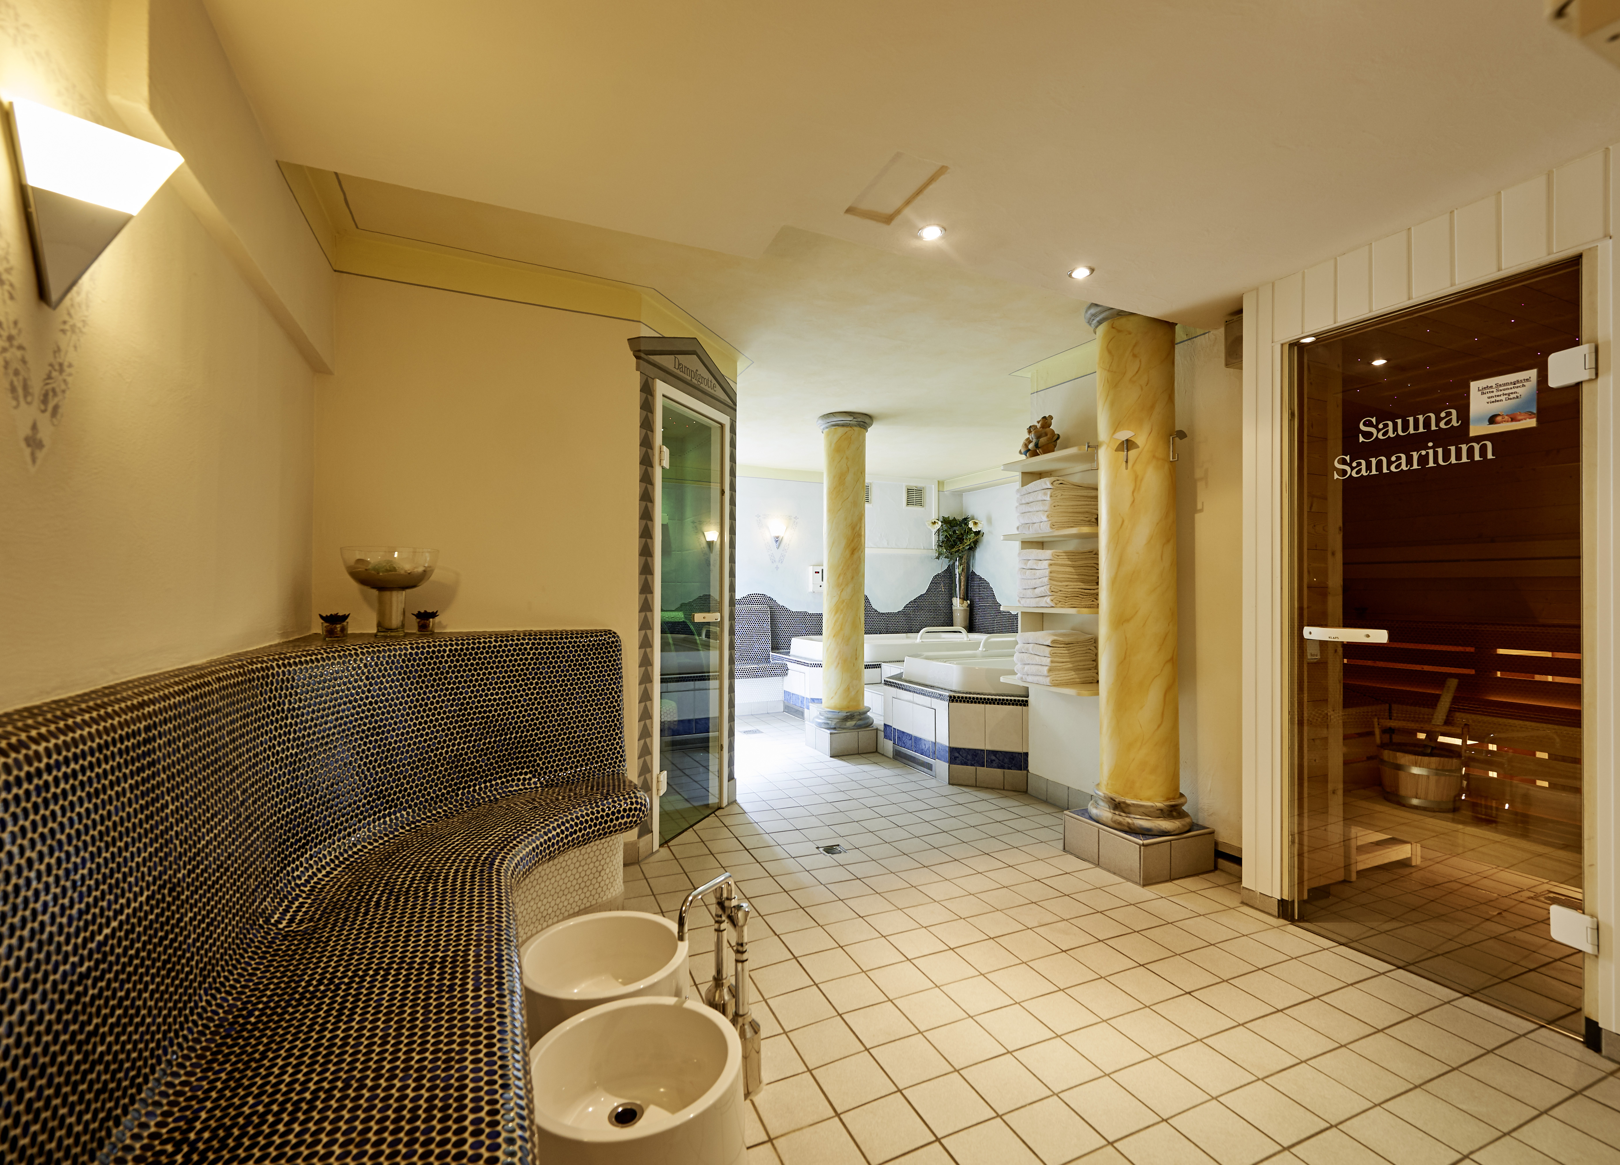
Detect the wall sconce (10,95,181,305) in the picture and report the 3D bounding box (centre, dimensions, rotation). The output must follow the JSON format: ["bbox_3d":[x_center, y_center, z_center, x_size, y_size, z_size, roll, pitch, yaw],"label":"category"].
[{"bbox_3d":[-1.015,-0.517,0.999,0.160,0.245,0.165,0,-1,-24],"label":"wall sconce"}]

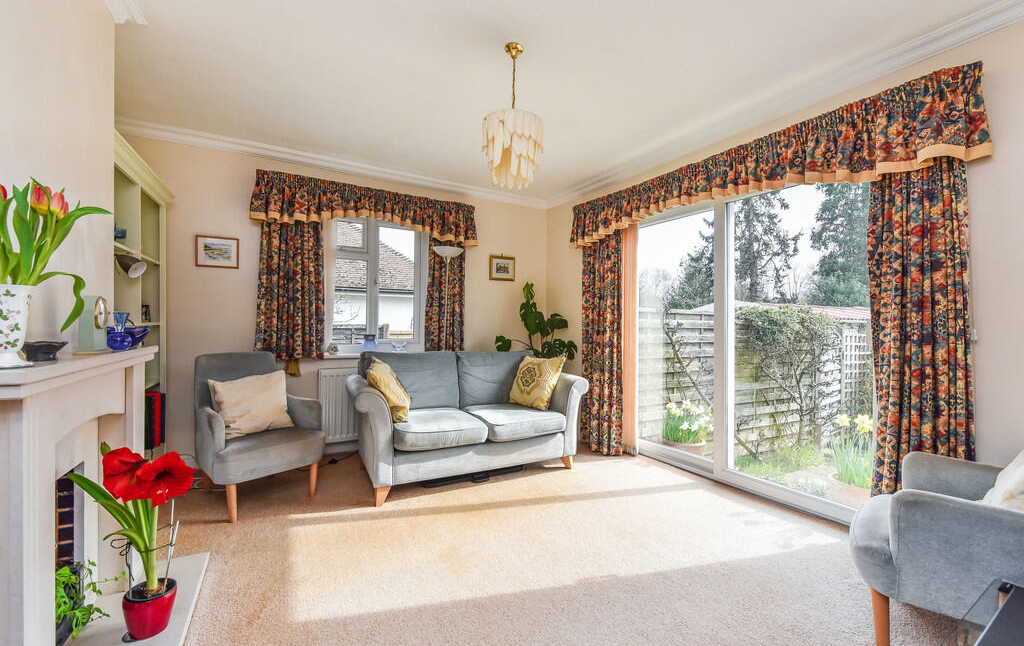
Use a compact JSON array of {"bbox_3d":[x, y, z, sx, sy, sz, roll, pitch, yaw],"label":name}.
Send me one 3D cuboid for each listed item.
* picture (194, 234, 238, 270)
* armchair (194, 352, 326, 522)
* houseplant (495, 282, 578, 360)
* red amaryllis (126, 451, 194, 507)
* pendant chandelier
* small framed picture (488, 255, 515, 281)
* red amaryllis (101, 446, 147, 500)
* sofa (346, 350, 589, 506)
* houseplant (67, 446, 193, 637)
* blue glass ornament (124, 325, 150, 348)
[{"bbox_3d":[-2.181,-0.518,2.958,0.261,0.228,0.020,0,0,-32],"label":"picture"},{"bbox_3d":[-1.615,0.660,2.555,0.690,0.875,0.610,0,0,41],"label":"armchair"},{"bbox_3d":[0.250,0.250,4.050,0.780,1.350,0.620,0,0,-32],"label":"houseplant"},{"bbox_3d":[-1.173,0.524,1.333,0.143,0.187,0.169,0,0,30],"label":"red amaryllis"},{"bbox_3d":[0.005,-1.018,1.965,0.295,0.700,0.295,0,0,0],"label":"pendant chandelier"},{"bbox_3d":[-0.099,-0.580,4.253,0.316,0.261,0.020,0,0,-32],"label":"small framed picture"},{"bbox_3d":[-1.292,0.507,1.336,0.138,0.182,0.153,0,0,-23],"label":"red amaryllis"},{"bbox_3d":[-0.345,0.665,3.075,1.700,0.870,0.840,0,0,-27],"label":"sofa"},{"bbox_3d":[-1.266,0.732,1.339,0.307,0.629,0.256,0,0,-32],"label":"houseplant"},{"bbox_3d":[-1.508,0.054,1.580,0.120,0.088,0.120,0,0,-31],"label":"blue glass ornament"}]

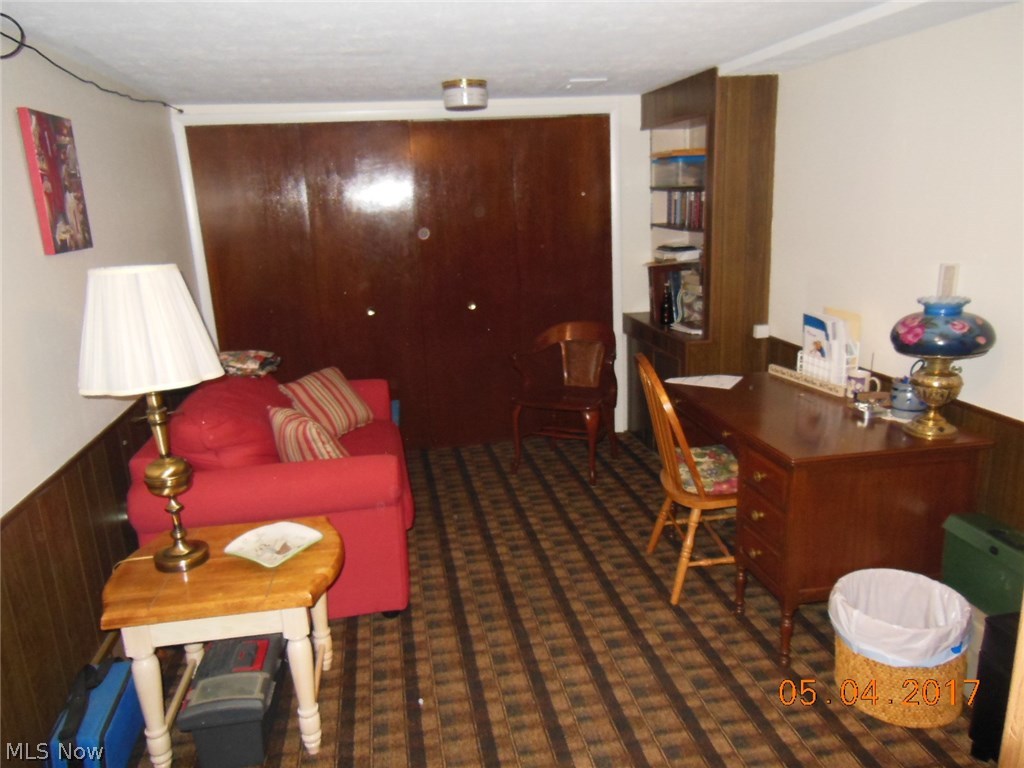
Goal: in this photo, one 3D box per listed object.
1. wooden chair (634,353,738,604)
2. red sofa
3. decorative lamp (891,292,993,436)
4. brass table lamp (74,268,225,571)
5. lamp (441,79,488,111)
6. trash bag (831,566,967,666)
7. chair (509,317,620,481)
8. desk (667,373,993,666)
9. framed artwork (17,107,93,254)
[{"bbox_3d":[0.787,0.340,3.051,0.560,0.978,0.460,-4,14,-4],"label":"wooden chair"},{"bbox_3d":[-0.987,0.399,3.395,1.013,0.854,1.431,-5,14,-9],"label":"red sofa"},{"bbox_3d":[1.501,-0.057,2.609,0.331,0.448,0.331,-5,14,-9],"label":"decorative lamp"},{"bbox_3d":[-1.054,0.108,2.202,0.410,0.903,0.410,-5,14,-9],"label":"brass table lamp"},{"bbox_3d":[-0.235,-1.460,3.751,0.224,0.132,0.224,-5,14,-9],"label":"lamp"},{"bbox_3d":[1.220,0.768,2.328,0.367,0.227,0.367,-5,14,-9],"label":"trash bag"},{"bbox_3d":[0.324,0.082,4.417,0.560,0.859,0.540,4,16,25],"label":"chair"},{"bbox_3d":[1.178,0.446,3.073,0.735,0.727,1.150,-5,14,-9],"label":"desk"},{"bbox_3d":[-1.538,-0.676,2.510,0.031,0.447,0.331,-5,14,-9],"label":"framed artwork"}]

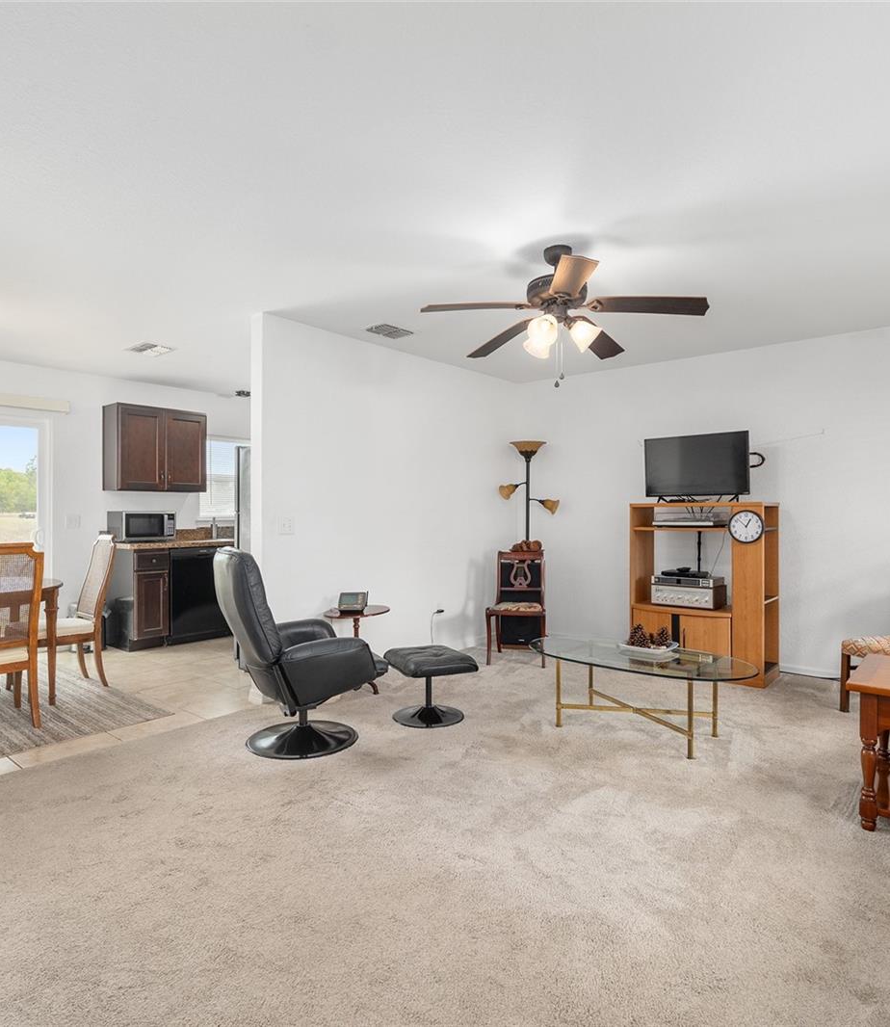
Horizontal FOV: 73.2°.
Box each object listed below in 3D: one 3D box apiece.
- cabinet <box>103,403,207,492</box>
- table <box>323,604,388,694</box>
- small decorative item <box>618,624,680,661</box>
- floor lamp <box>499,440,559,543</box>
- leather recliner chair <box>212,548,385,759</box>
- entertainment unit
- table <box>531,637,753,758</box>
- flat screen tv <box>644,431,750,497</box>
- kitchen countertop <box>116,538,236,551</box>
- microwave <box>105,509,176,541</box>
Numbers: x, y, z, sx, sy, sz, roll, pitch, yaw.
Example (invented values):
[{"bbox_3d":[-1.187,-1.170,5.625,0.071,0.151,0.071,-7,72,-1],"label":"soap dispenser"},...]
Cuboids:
[{"bbox_3d":[-2.620,-0.556,5.434,0.325,0.755,0.770,0,0,41],"label":"cabinet"},{"bbox_3d":[-0.591,0.915,4.020,0.380,0.525,0.500,0,0,41],"label":"table"},{"bbox_3d":[1.150,0.692,3.365,0.280,0.160,0.200,0,0,41],"label":"small decorative item"},{"bbox_3d":[0.759,0.259,5.472,0.540,1.824,0.360,0,0,8],"label":"floor lamp"},{"bbox_3d":[-0.763,0.677,3.148,0.840,1.030,0.780,0,0,-28],"label":"leather recliner chair"},{"bbox_3d":[1.929,0.552,4.492,0.950,1.255,0.425,0,0,41],"label":"entertainment unit"},{"bbox_3d":[1.025,0.974,3.255,1.250,0.415,0.700,0,0,41],"label":"table"},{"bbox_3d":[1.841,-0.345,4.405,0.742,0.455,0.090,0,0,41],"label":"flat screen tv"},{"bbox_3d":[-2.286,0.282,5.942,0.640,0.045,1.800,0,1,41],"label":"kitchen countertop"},{"bbox_3d":[-2.745,0.126,5.435,0.360,0.265,0.455,0,1,41],"label":"microwave"}]

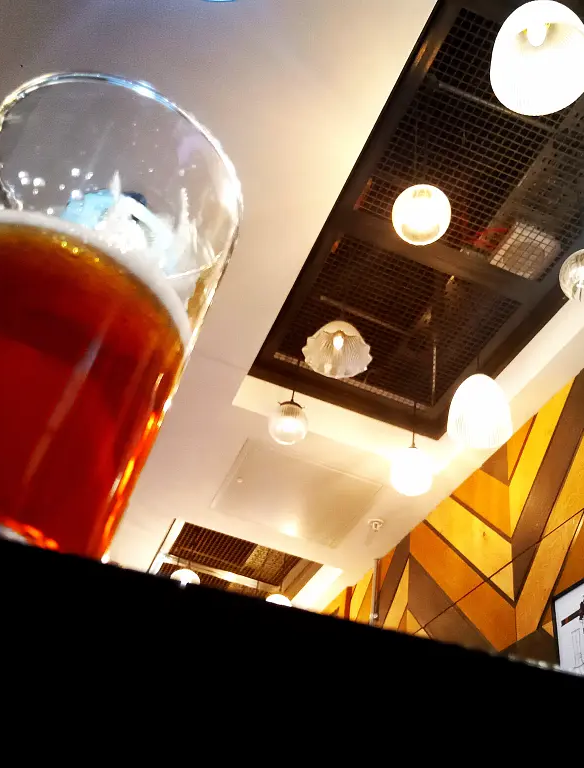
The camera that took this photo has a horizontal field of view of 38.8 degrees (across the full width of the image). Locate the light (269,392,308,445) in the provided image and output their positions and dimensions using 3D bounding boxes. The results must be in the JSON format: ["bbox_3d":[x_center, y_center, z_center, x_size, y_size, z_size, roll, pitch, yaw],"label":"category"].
[{"bbox_3d":[-0.013,0.139,3.286,0.158,0.225,0.158,6,-39,5],"label":"light"}]

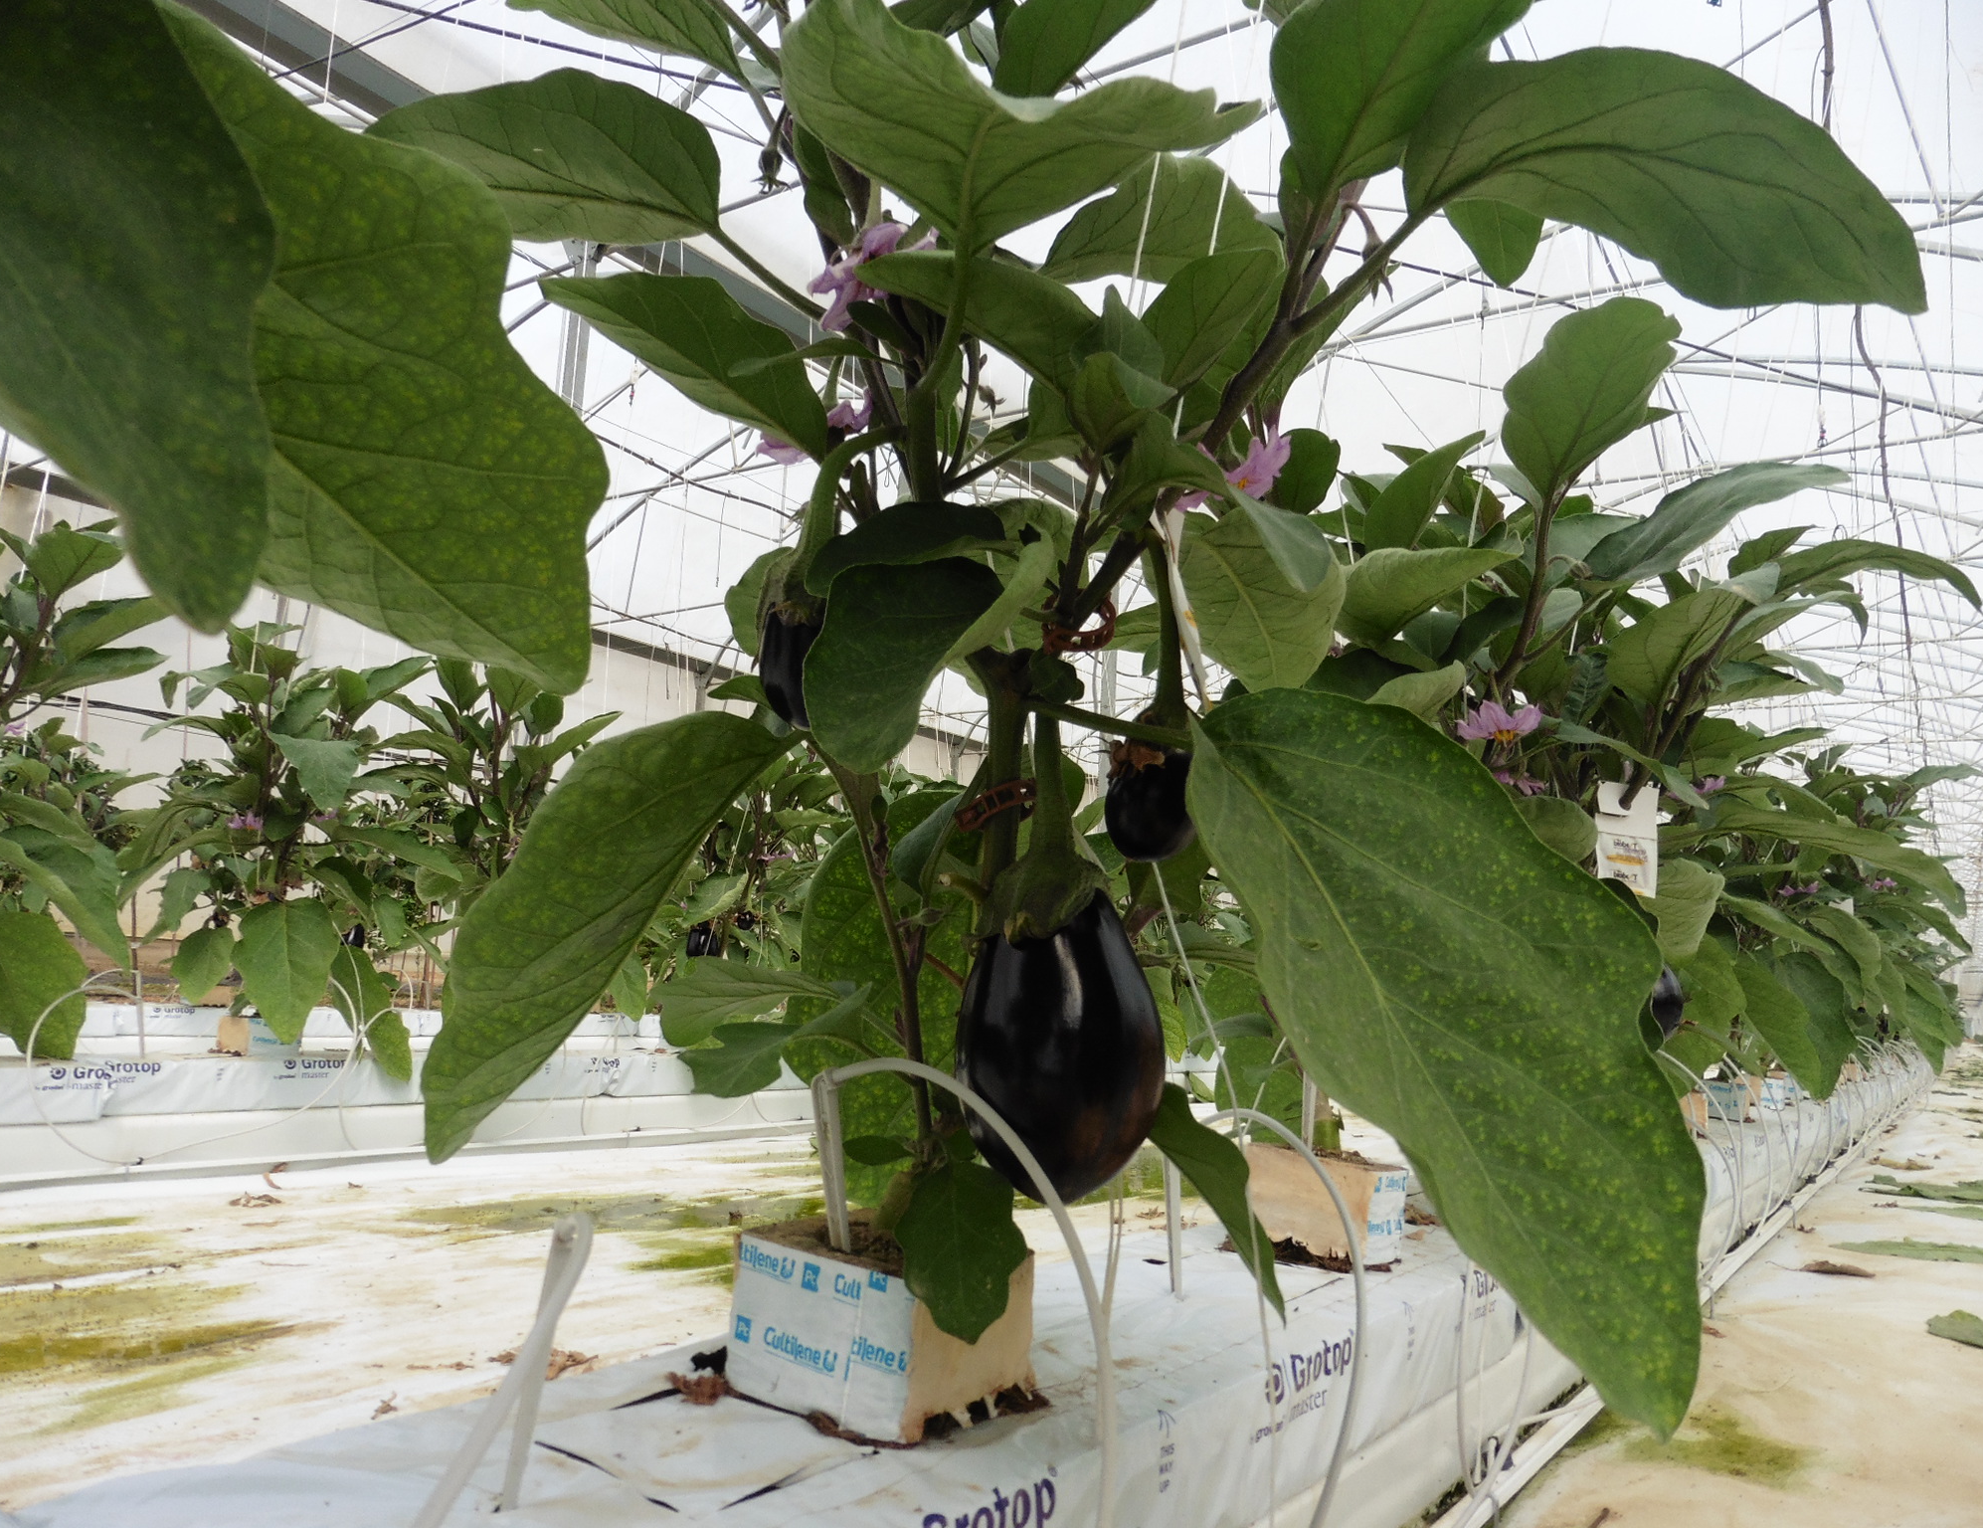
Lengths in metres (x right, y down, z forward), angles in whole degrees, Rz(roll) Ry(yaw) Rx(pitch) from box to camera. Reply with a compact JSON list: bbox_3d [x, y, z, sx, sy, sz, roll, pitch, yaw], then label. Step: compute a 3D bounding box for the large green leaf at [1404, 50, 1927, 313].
[{"bbox_3d":[0.307,-0.267,0.645,0.225,0.065,0.125,8,-8,3],"label":"large green leaf"}]

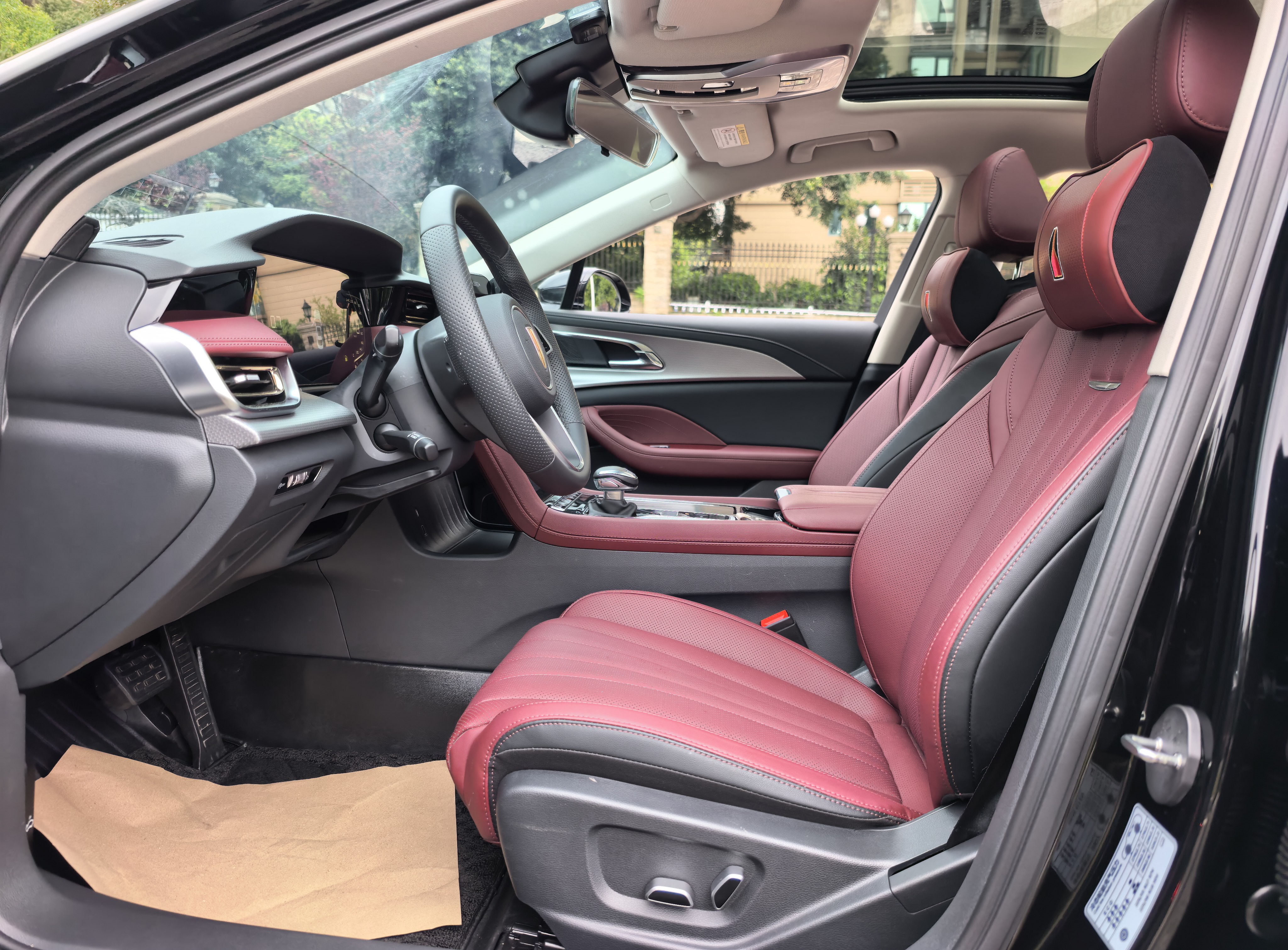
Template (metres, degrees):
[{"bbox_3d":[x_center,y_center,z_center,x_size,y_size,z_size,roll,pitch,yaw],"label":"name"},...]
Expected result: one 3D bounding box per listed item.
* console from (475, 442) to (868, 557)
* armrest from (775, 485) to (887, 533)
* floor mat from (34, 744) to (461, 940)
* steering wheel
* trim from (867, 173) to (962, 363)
[{"bbox_3d":[0.129,0.039,1.340,0.720,0.170,0.290,3,7,8],"label":"console"},{"bbox_3d":[0.328,0.058,1.323,0.280,0.060,0.210,3,7,8],"label":"armrest"},{"bbox_3d":[-0.455,0.408,1.066,0.530,0.090,0.390,1,7,-3],"label":"floor mat"},{"bbox_3d":[-0.169,-0.140,1.008,0.100,0.362,0.362,-21,4,10],"label":"steering wheel"},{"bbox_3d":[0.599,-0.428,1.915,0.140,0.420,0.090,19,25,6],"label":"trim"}]

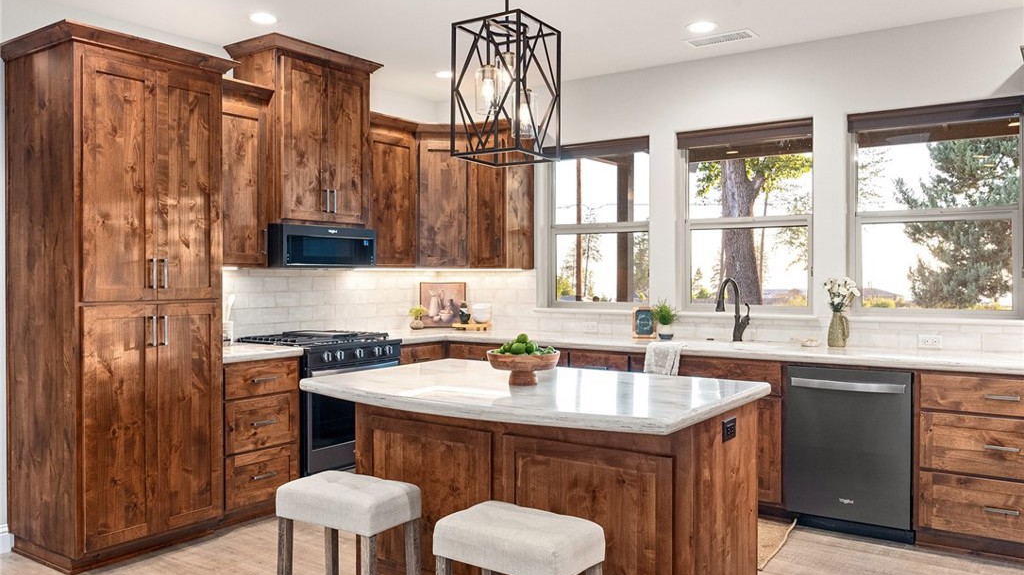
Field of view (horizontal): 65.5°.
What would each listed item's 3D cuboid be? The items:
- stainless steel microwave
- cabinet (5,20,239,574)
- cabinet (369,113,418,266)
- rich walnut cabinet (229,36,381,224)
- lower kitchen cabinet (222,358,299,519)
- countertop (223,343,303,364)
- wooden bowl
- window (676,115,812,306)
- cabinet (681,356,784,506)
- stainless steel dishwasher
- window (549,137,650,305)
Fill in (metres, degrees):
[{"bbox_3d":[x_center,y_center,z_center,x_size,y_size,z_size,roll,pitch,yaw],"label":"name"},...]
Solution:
[{"bbox_3d":[-1.300,-0.249,5.087,0.458,0.255,0.758,1,1,35],"label":"stainless steel microwave"},{"bbox_3d":[-1.950,0.058,4.000,0.667,2.435,0.865,1,1,35],"label":"cabinet"},{"bbox_3d":[-0.956,-0.659,5.635,0.372,1.030,0.523,1,1,35],"label":"cabinet"},{"bbox_3d":[-1.299,-0.935,5.086,0.437,1.075,0.864,1,1,35],"label":"rich walnut cabinet"},{"bbox_3d":[-1.603,0.818,4.517,0.643,0.854,0.497,1,1,35],"label":"lower kitchen cabinet"},{"bbox_3d":[-1.598,0.372,4.526,0.644,0.038,0.498,1,1,35],"label":"countertop"},{"bbox_3d":[0.044,0.312,3.077,0.284,0.125,0.284,0,1,0],"label":"wooden bowl"},{"bbox_3d":[1.494,-0.435,5.103,0.872,1.167,0.110,1,1,35],"label":"window"},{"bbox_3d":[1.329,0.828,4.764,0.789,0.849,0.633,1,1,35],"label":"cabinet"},{"bbox_3d":[1.883,0.850,4.331,0.611,0.864,0.623,1,1,35],"label":"stainless steel dishwasher"},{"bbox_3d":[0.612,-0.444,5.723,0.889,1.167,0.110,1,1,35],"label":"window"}]

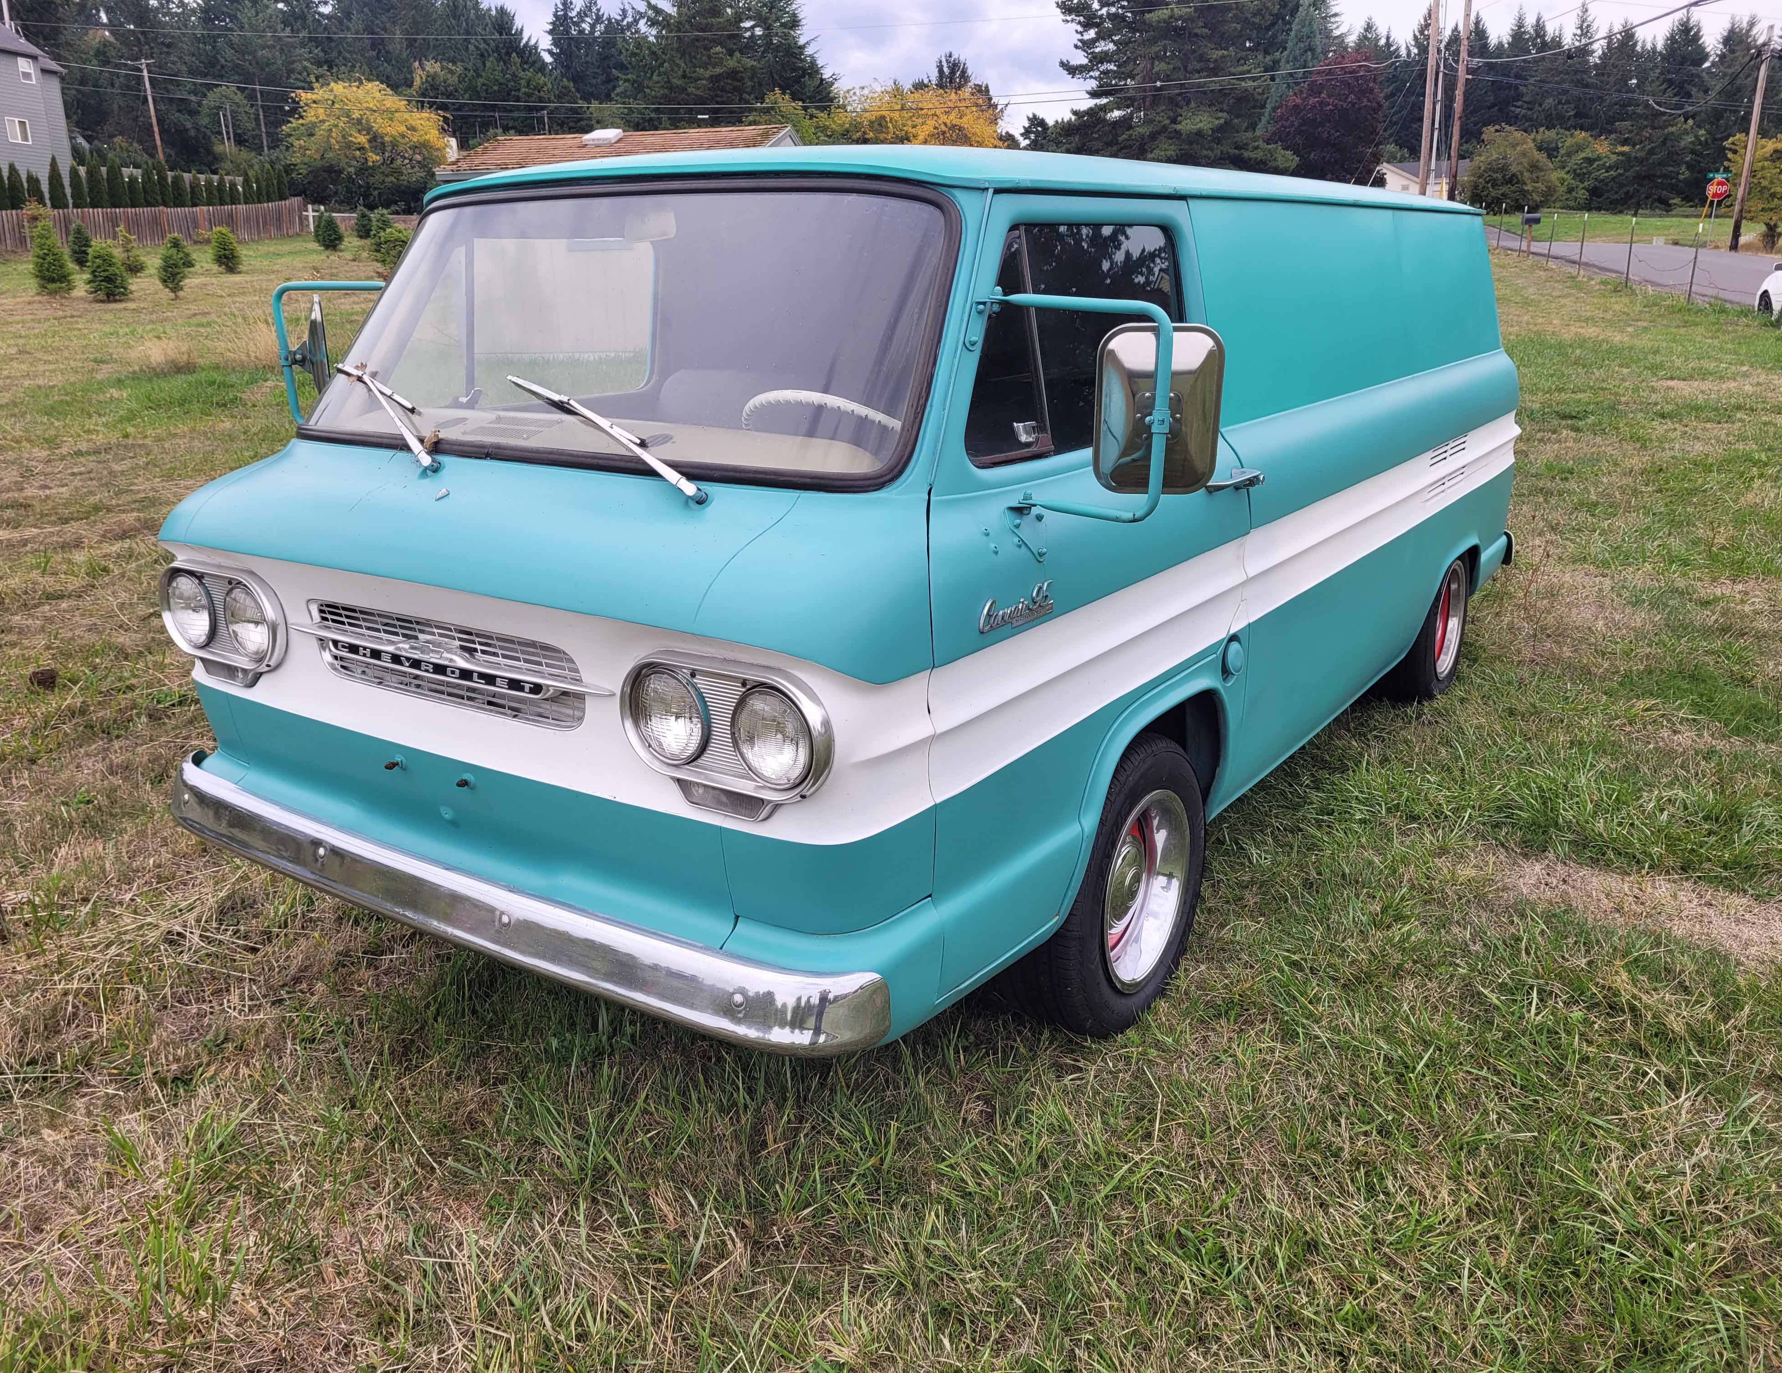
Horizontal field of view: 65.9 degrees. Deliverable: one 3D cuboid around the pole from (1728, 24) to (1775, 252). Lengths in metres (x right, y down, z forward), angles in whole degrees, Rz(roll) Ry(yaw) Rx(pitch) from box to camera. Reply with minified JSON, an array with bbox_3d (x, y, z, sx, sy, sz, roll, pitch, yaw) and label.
[{"bbox_3d":[31.845,-20.169,50.810,0.320,7.830,0.320,8,20,29],"label":"pole"}]

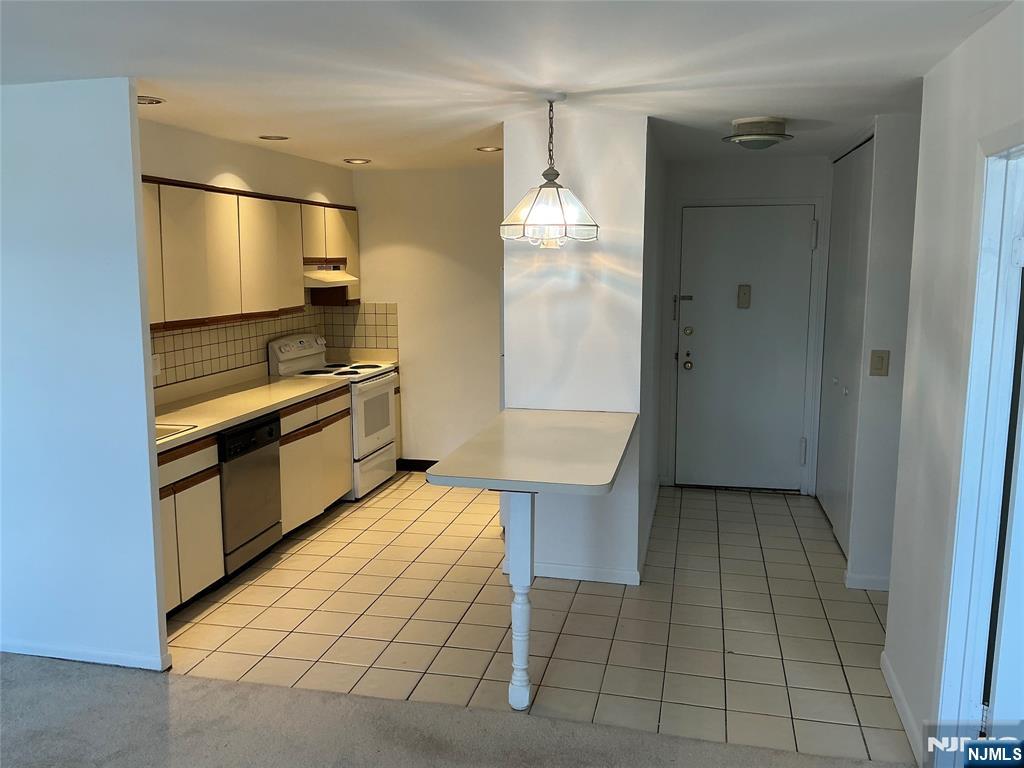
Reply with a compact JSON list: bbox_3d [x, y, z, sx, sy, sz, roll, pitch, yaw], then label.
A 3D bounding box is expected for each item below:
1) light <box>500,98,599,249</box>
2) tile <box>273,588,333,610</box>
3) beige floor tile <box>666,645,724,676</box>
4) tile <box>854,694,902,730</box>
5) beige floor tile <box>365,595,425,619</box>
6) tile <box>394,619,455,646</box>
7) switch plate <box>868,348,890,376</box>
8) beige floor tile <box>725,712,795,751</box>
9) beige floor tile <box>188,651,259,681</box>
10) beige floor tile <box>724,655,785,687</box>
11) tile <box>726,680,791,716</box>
[{"bbox_3d":[0.167,-0.928,3.643,0.425,0.640,0.425,1,8,3],"label":"light"},{"bbox_3d":[-1.075,1.124,4.301,0.240,0.012,0.241,2,9,13],"label":"tile"},{"bbox_3d":[0.803,1.226,3.632,0.244,0.012,0.243,2,9,13],"label":"beige floor tile"},{"bbox_3d":[1.388,1.248,3.148,0.135,0.015,0.236,2,8,13],"label":"tile"},{"bbox_3d":[-0.586,1.131,4.184,0.243,0.012,0.243,2,8,13],"label":"beige floor tile"},{"bbox_3d":[-0.405,1.184,3.932,0.243,0.010,0.243,2,8,13],"label":"tile"},{"bbox_3d":[1.910,-0.106,4.298,0.083,0.127,0.010,2,8,13],"label":"switch plate"},{"bbox_3d":[0.945,1.315,3.125,0.243,0.010,0.243,2,8,13],"label":"beige floor tile"},{"bbox_3d":[-1.239,1.228,3.593,0.239,0.012,0.221,2,9,13],"label":"beige floor tile"},{"bbox_3d":[1.020,1.201,3.477,0.236,0.015,0.236,2,8,13],"label":"beige floor tile"},{"bbox_3d":[0.981,1.261,3.306,0.243,0.012,0.243,2,8,13],"label":"tile"}]

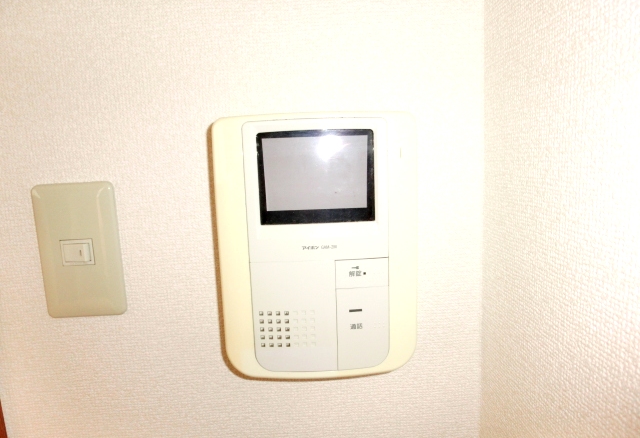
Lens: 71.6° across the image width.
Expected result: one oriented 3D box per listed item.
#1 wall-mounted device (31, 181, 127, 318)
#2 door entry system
[{"bbox_3d":[-0.210,0.029,0.388,0.070,0.120,0.009,-2,9,-1],"label":"wall-mounted device"},{"bbox_3d":[-0.001,0.026,0.376,0.164,0.223,0.038,-2,9,-1],"label":"door entry system"}]

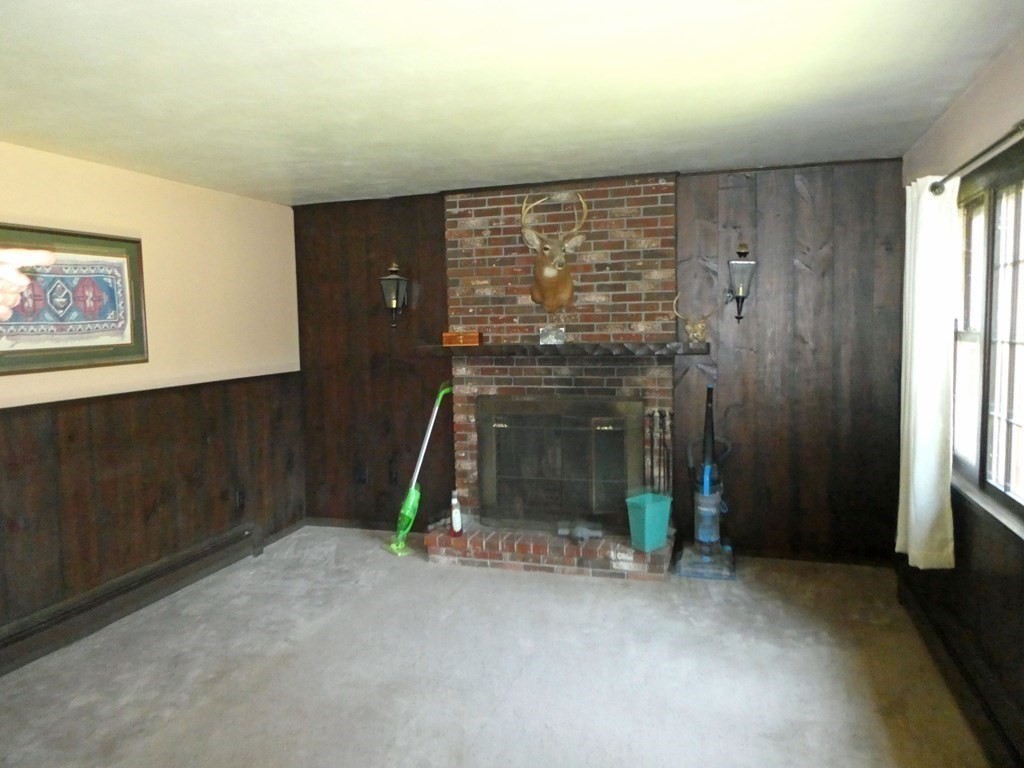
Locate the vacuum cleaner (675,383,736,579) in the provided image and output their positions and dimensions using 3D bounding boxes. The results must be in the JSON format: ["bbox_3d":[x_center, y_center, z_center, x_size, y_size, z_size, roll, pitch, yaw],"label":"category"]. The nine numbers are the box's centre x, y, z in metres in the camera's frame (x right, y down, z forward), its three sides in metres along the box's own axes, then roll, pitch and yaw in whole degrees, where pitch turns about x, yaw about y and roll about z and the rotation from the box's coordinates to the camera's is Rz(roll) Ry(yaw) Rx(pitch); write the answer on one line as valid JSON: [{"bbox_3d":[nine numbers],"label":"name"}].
[{"bbox_3d":[1.194,0.568,4.356,0.350,1.155,0.328,0,6,17],"label":"vacuum cleaner"}]

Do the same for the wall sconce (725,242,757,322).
[{"bbox_3d":[1.397,-0.617,4.321,0.162,0.481,0.209,0,6,17],"label":"wall sconce"}]

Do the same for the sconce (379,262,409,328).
[{"bbox_3d":[-0.810,-0.627,5.013,0.161,0.458,0.209,0,6,17],"label":"sconce"}]

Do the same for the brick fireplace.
[{"bbox_3d":[0.232,-0.077,4.581,1.582,2.436,0.521,0,6,17],"label":"brick fireplace"}]

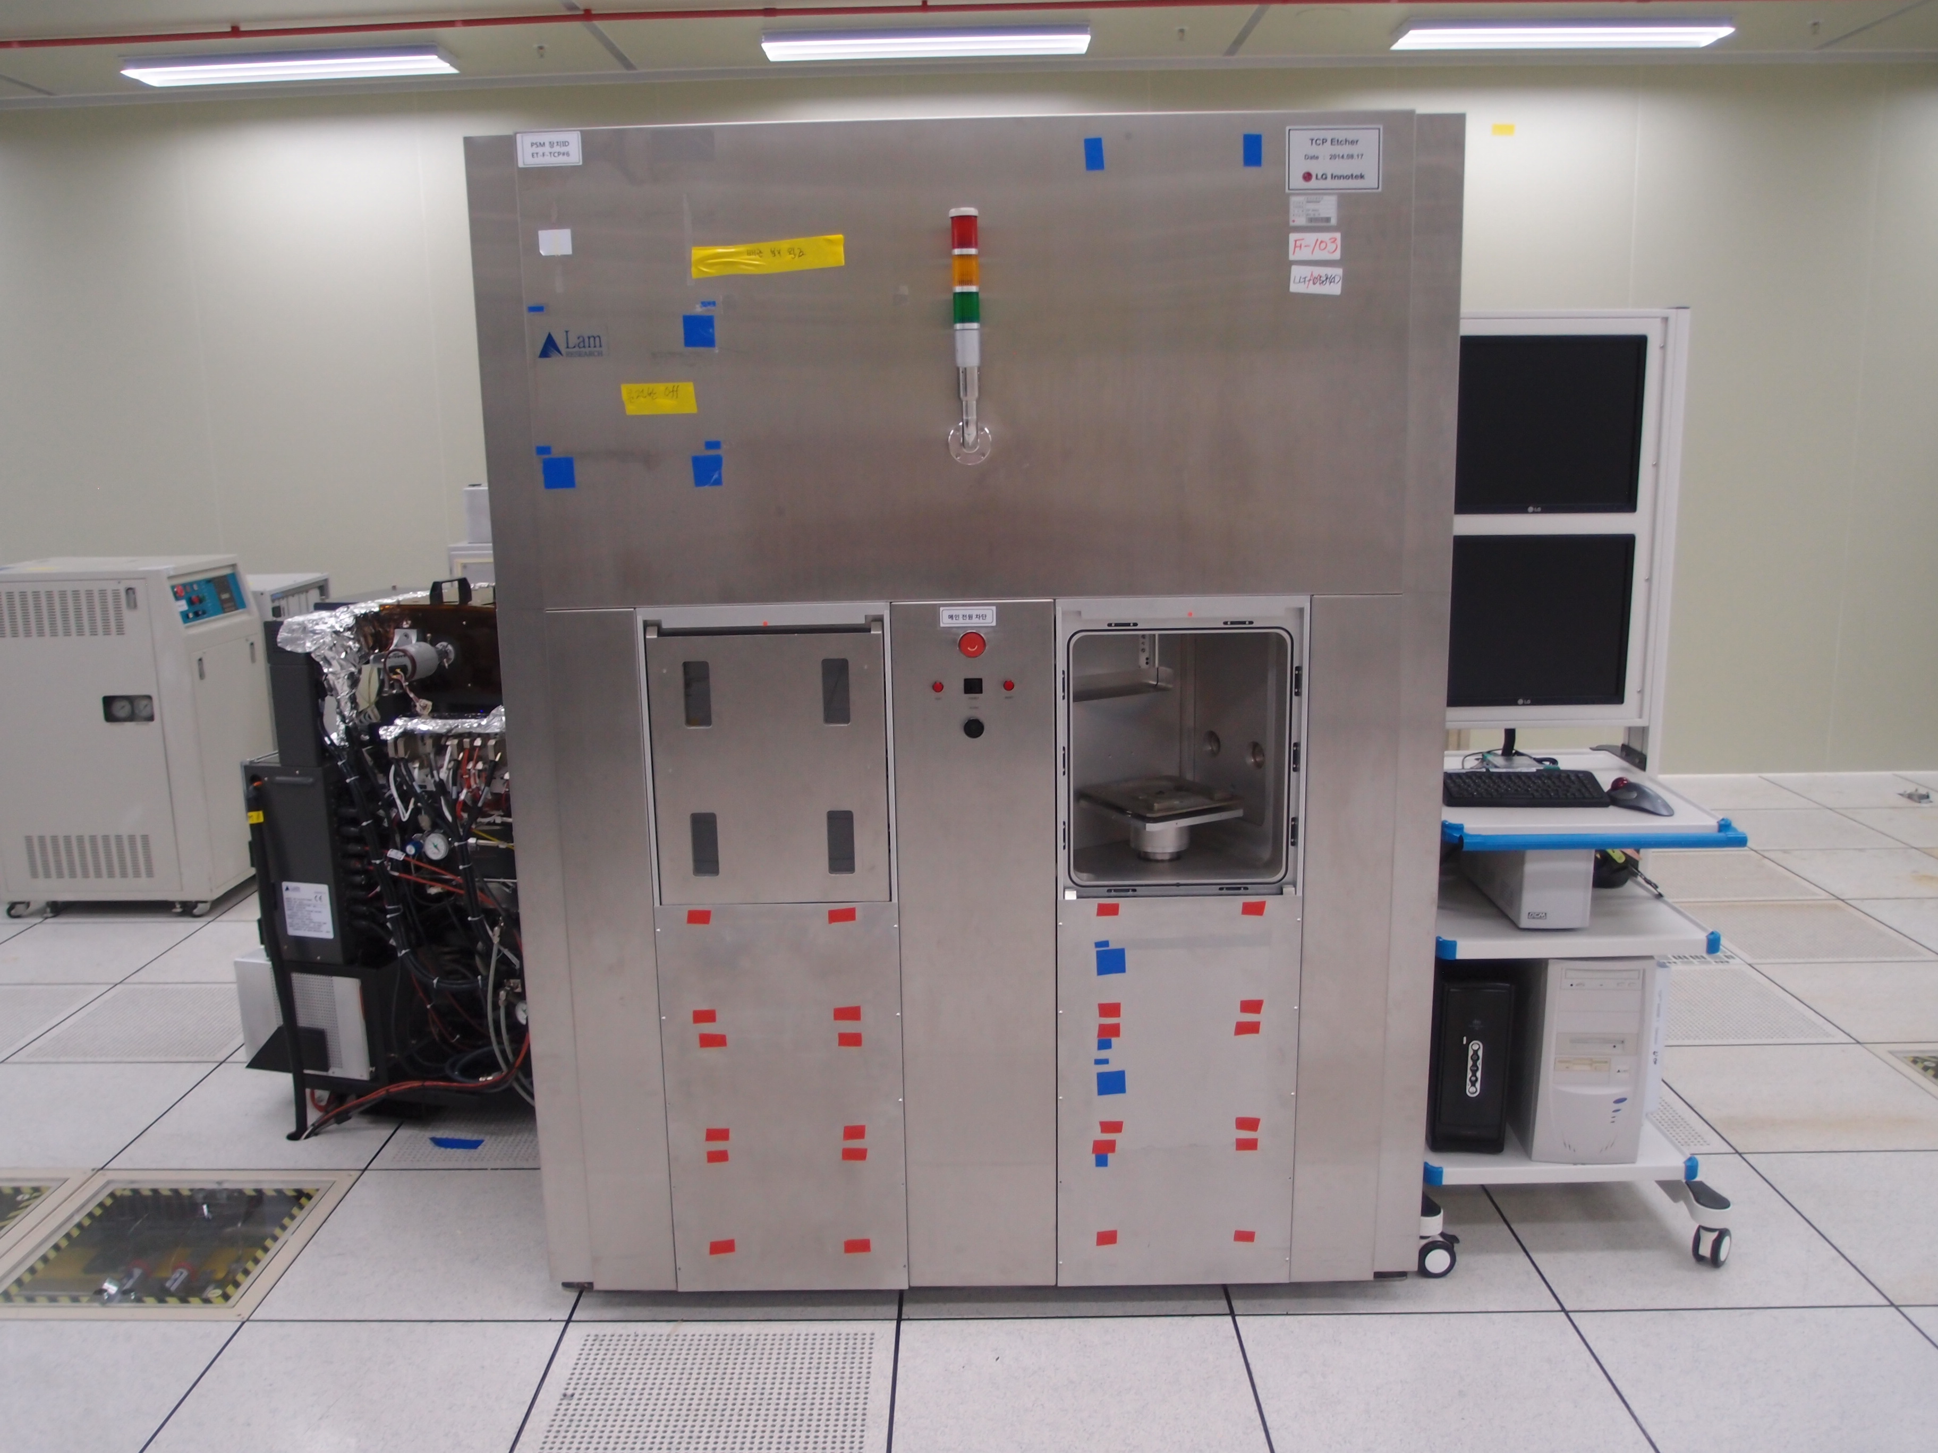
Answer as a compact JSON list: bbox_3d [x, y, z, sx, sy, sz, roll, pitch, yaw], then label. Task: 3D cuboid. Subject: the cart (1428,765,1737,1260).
[{"bbox_3d":[1.149,0.538,3.238,0.560,0.870,0.760,0,11,2],"label":"cart"}]

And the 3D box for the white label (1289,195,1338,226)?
[{"bbox_3d":[0.556,-0.830,2.523,0.075,0.045,0.003,-1,11,0],"label":"white label"}]

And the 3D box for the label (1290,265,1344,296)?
[{"bbox_3d":[0.564,-0.722,2.539,0.082,0.042,0.006,4,11,0],"label":"label"}]

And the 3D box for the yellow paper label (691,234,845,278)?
[{"bbox_3d":[-0.325,-0.762,2.542,0.245,0.049,0.003,-5,11,1],"label":"yellow paper label"}]

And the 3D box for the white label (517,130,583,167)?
[{"bbox_3d":[-0.671,-0.924,2.509,0.102,0.052,0.006,-1,11,1],"label":"white label"}]

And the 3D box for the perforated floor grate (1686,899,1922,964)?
[{"bbox_3d":[2.590,0.644,4.892,0.595,0.020,0.595,-1,11,0],"label":"perforated floor grate"}]

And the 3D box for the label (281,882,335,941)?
[{"bbox_3d":[-1.466,0.409,3.476,0.117,0.124,0.006,2,11,15],"label":"label"}]

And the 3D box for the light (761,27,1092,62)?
[{"bbox_3d":[-0.157,-2.579,5.936,1.220,0.055,0.300,-1,11,1],"label":"light"}]

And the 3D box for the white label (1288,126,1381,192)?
[{"bbox_3d":[0.584,-0.906,2.503,0.151,0.101,0.006,-1,11,1],"label":"white label"}]

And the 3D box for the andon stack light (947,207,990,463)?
[{"bbox_3d":[-0.002,-0.625,2.529,0.070,0.401,0.085,-1,11,0],"label":"andon stack light"}]

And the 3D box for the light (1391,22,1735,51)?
[{"bbox_3d":[2.228,-2.605,5.920,1.220,0.055,0.300,-1,11,1],"label":"light"}]

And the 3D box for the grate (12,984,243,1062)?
[{"bbox_3d":[-2.213,0.824,4.344,0.595,0.020,0.595,-1,11,0],"label":"grate"}]

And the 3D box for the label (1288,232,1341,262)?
[{"bbox_3d":[0.559,-0.774,2.529,0.082,0.042,0.006,-1,11,1],"label":"label"}]

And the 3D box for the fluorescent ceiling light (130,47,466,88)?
[{"bbox_3d":[-2.539,-2.482,5.886,1.225,0.060,0.255,0,11,4],"label":"fluorescent ceiling light"}]

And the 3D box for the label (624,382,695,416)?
[{"bbox_3d":[-0.509,-0.539,2.582,0.121,0.050,0.006,-1,11,1],"label":"label"}]

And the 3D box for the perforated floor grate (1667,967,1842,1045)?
[{"bbox_3d":[1.986,0.768,4.308,0.595,0.020,0.595,-1,11,0],"label":"perforated floor grate"}]

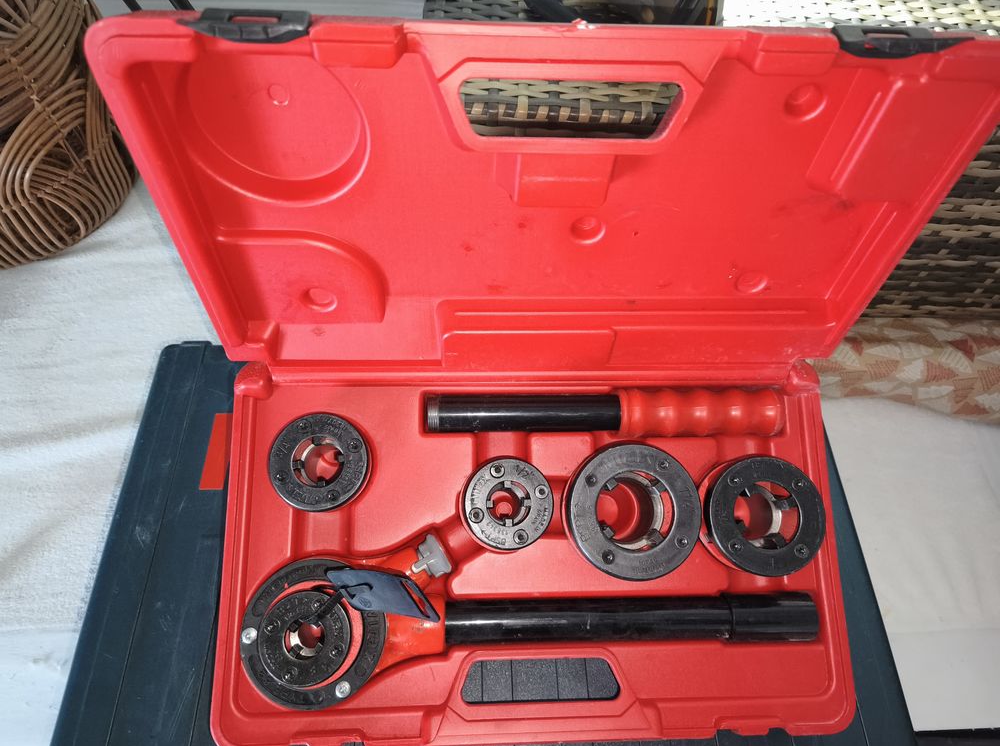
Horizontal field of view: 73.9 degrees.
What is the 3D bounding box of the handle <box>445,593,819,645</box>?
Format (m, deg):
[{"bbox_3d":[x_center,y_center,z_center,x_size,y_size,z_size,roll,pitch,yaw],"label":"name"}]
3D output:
[{"bbox_3d":[0.080,0.149,0.402,0.227,0.029,0.029,-1,76,-1],"label":"handle"}]

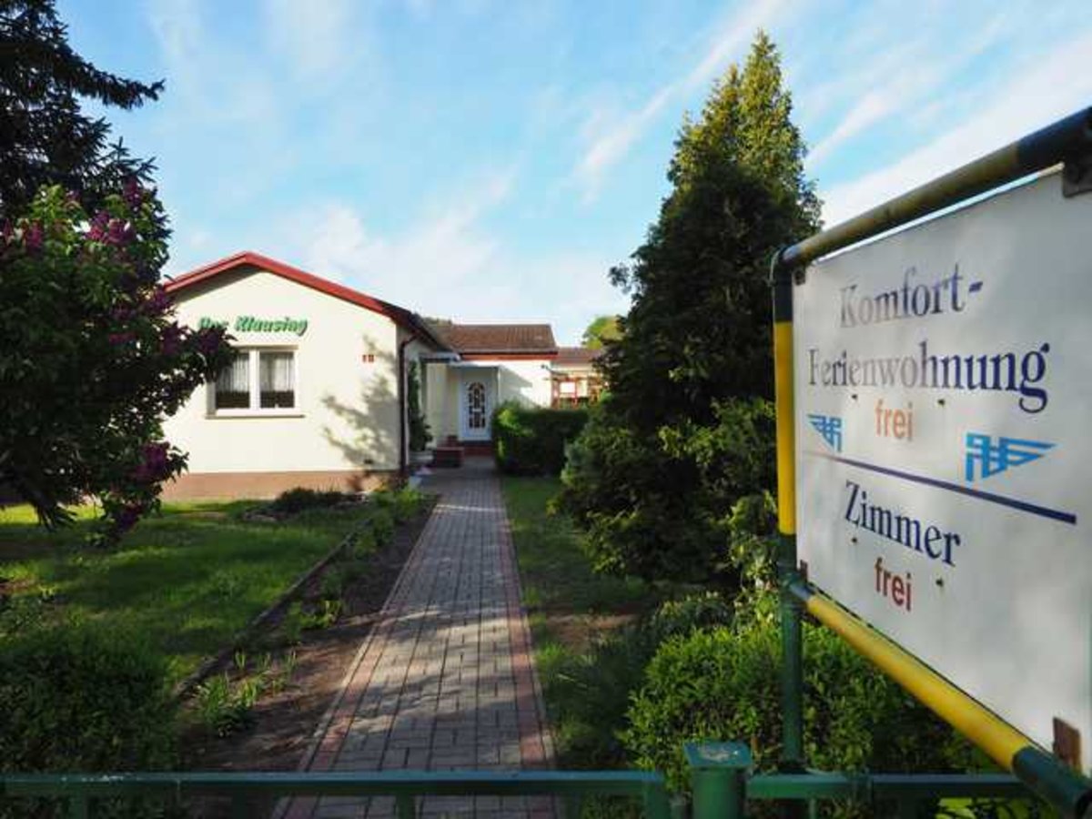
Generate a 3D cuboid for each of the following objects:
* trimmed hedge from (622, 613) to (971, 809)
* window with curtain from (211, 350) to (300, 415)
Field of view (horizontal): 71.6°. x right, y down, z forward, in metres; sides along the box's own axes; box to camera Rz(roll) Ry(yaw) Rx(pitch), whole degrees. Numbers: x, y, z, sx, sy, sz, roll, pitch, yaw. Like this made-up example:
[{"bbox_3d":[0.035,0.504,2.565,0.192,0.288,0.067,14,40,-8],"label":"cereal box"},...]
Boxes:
[{"bbox_3d":[0.770,1.090,2.300,1.100,0.800,0.800,-1,0,-3],"label":"trimmed hedge"},{"bbox_3d":[-5.020,-0.490,13.030,1.470,1.130,0.150,-1,0,-4],"label":"window with curtain"}]

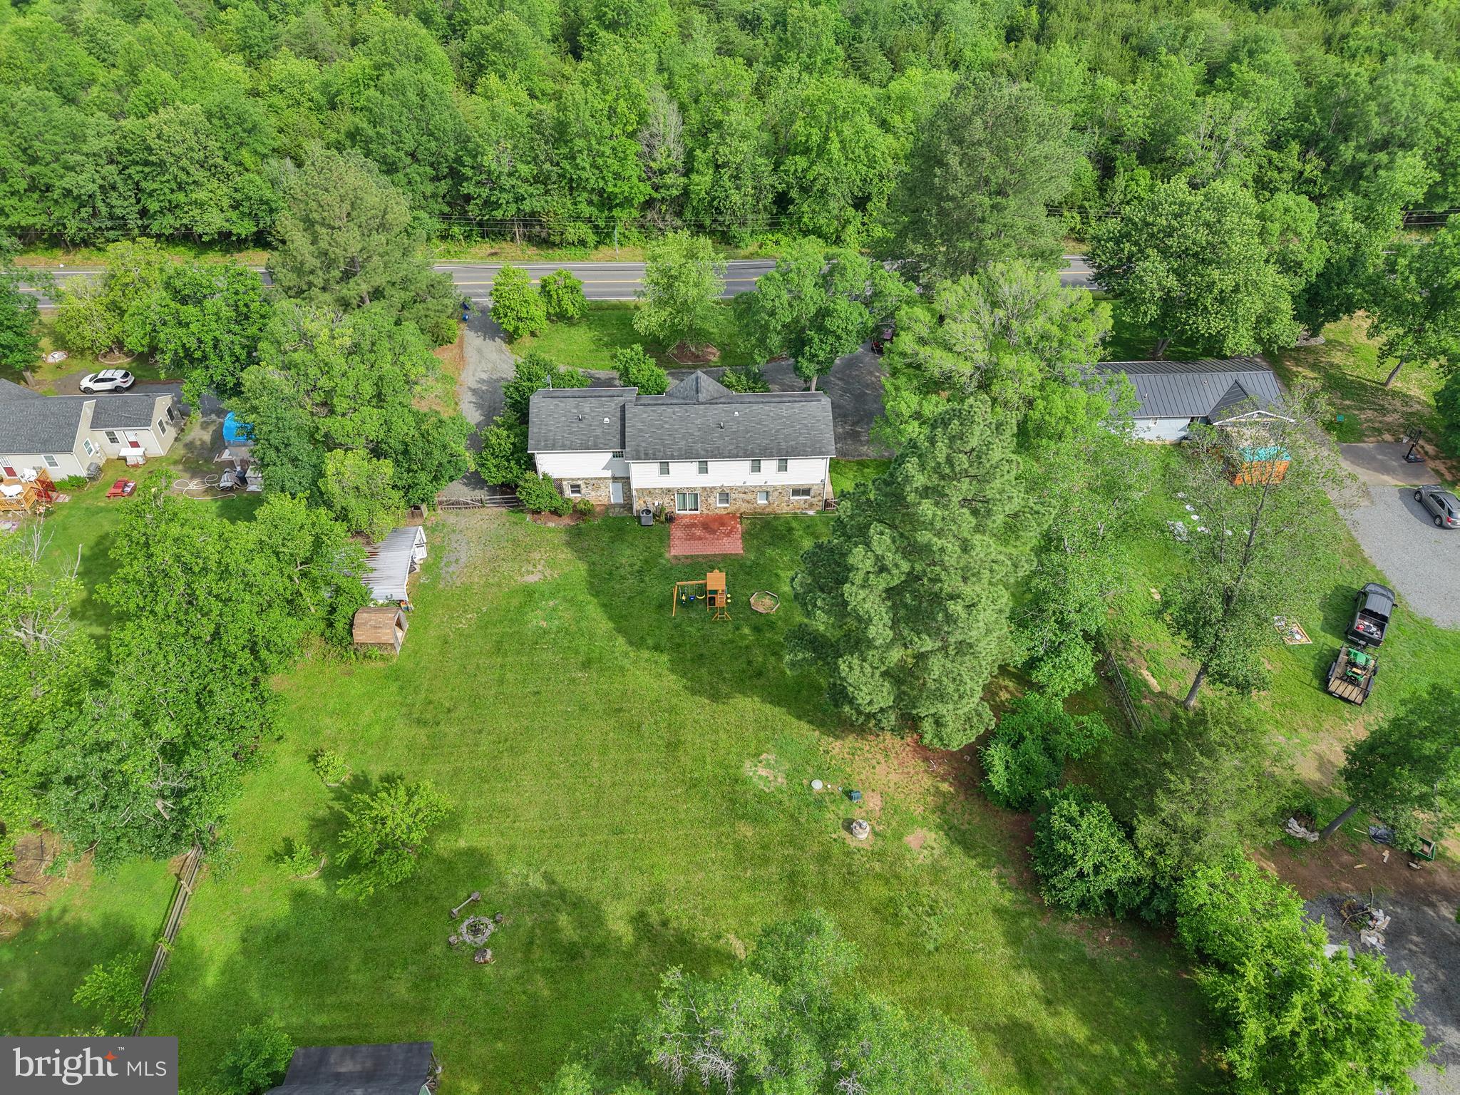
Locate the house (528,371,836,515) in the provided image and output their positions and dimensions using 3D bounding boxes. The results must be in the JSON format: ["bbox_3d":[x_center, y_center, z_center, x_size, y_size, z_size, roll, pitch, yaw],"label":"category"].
[{"bbox_3d":[-3.862,-8.809,81.518,23.449,7.545,10.179,-1,43,-2],"label":"house"}]

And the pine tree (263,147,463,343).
[{"bbox_3d":[-34.000,-28.363,94.453,16.000,17.600,16.000,0,42,0],"label":"pine tree"}]

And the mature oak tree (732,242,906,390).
[{"bbox_3d":[7.800,-19.138,86.902,14.500,14.200,14.500,0,42,0],"label":"mature oak tree"}]

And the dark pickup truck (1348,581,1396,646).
[{"bbox_3d":[45.106,4.649,71.014,2.050,1.900,5.850,25,48,23],"label":"dark pickup truck"}]

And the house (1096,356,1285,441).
[{"bbox_3d":[39.200,-13.259,87.813,16.400,4.300,10.000,-2,43,-2],"label":"house"}]

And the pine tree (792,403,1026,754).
[{"bbox_3d":[11.176,2.186,57.452,14.500,24.800,13.000,1,43,0],"label":"pine tree"}]

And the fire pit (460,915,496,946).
[{"bbox_3d":[-13.507,20.460,53.975,1.750,0.300,1.750,0,42,0],"label":"fire pit"}]

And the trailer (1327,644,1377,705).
[{"bbox_3d":[41.131,8.046,66.524,2.250,1.650,5.200,26,49,26],"label":"trailer"}]

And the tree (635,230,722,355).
[{"bbox_3d":[-4.332,-23.635,94.433,8.200,11.400,8.000,1,43,0],"label":"tree"}]

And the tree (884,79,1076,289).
[{"bbox_3d":[23.400,-32.663,95.667,16.500,22.300,16.500,0,42,0],"label":"tree"}]

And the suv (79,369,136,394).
[{"bbox_3d":[-56.746,-15.134,91.883,4.550,1.660,1.850,-3,43,-4],"label":"suv"}]

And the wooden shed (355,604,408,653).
[{"bbox_3d":[-23.963,5.404,69.654,2.850,2.800,2.800,1,43,1],"label":"wooden shed"}]

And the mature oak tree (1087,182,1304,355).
[{"bbox_3d":[40.900,-24.285,90.594,17.000,16.800,17.000,0,42,0],"label":"mature oak tree"}]

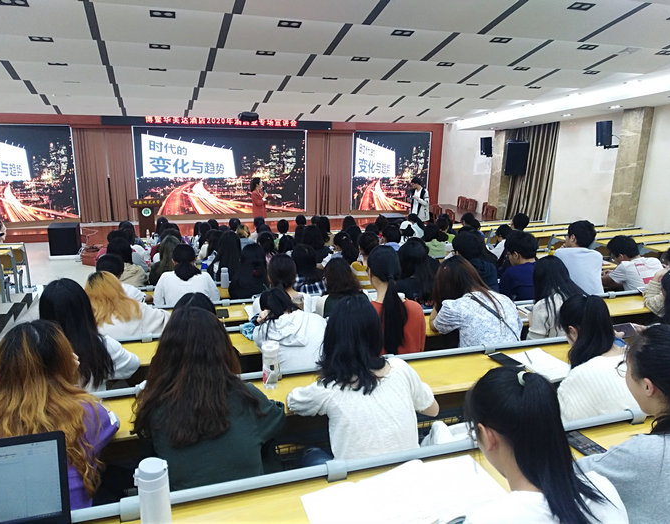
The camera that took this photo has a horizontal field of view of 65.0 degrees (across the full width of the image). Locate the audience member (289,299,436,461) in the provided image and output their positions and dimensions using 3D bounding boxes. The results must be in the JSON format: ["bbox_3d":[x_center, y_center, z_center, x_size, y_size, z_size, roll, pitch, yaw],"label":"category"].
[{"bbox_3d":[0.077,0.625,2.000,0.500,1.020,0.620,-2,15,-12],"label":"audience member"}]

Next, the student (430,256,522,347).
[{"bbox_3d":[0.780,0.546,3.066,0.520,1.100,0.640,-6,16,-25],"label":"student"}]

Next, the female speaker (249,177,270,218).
[{"bbox_3d":[-1.647,-1.056,11.778,0.480,1.620,0.480,7,16,21],"label":"female speaker"}]

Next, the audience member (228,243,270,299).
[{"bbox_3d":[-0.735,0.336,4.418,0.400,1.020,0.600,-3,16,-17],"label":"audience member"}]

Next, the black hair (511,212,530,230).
[{"bbox_3d":[2.328,-0.507,6.575,0.190,0.210,0.220,-7,17,-28],"label":"black hair"}]

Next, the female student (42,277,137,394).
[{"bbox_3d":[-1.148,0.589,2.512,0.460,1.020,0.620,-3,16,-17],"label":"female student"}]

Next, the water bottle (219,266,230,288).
[{"bbox_3d":[-0.941,0.132,4.474,0.068,0.190,0.068,-3,15,-17],"label":"water bottle"}]

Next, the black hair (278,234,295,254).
[{"bbox_3d":[-0.466,-0.173,5.134,0.175,0.215,0.200,-3,15,-17],"label":"black hair"}]

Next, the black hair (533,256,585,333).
[{"bbox_3d":[1.347,0.194,3.152,0.250,0.440,0.290,-3,16,-17],"label":"black hair"}]

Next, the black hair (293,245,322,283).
[{"bbox_3d":[-0.230,0.025,4.403,0.260,0.290,0.240,-3,16,-17],"label":"black hair"}]

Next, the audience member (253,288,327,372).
[{"bbox_3d":[-0.252,0.674,2.782,0.500,1.070,0.700,-6,16,-25],"label":"audience member"}]

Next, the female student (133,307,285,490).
[{"bbox_3d":[-0.445,0.703,1.839,0.520,1.170,0.650,-3,16,-17],"label":"female student"}]

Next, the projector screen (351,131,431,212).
[{"bbox_3d":[1.818,-2.944,16.922,2.630,2.480,0.120,-3,16,-17],"label":"projector screen"}]

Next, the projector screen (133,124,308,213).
[{"bbox_3d":[-2.832,-2.316,13.544,4.310,2.190,0.100,-3,16,-17],"label":"projector screen"}]

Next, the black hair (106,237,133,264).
[{"bbox_3d":[-1.882,-0.101,4.598,0.210,0.250,0.220,-3,15,-17],"label":"black hair"}]

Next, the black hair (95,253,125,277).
[{"bbox_3d":[-1.710,0.027,3.990,0.190,0.200,0.220,-3,16,-17],"label":"black hair"}]

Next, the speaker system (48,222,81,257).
[{"bbox_3d":[-5.530,-0.493,10.803,0.510,0.560,0.600,-3,16,-17],"label":"speaker system"}]

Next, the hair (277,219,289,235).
[{"bbox_3d":[-0.896,-0.614,9.096,0.190,0.250,0.210,-3,16,-17],"label":"hair"}]

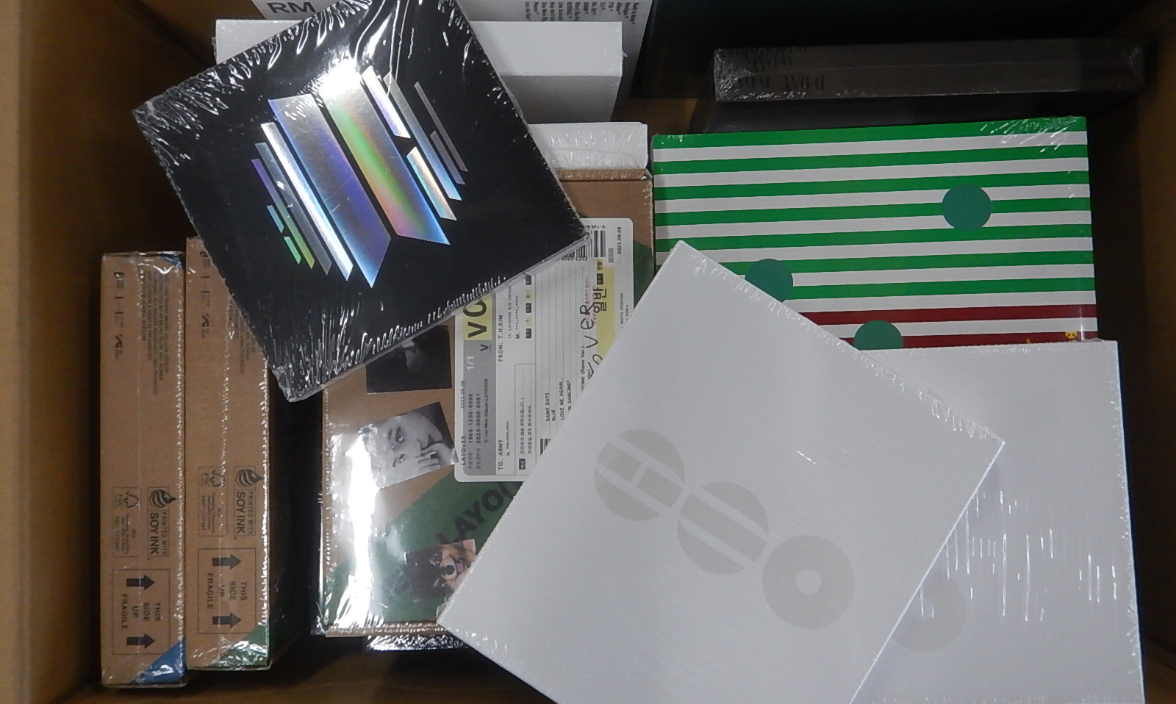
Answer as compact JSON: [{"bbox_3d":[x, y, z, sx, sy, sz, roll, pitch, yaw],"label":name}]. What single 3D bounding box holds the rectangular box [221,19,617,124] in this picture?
[{"bbox_3d":[-0.086,-0.146,0.477,0.200,0.153,0.028,0,88,-2],"label":"rectangular box"}]

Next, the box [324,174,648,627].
[{"bbox_3d":[-0.046,0.024,0.399,0.153,0.041,0.216,-1,89,-1],"label":"box"}]

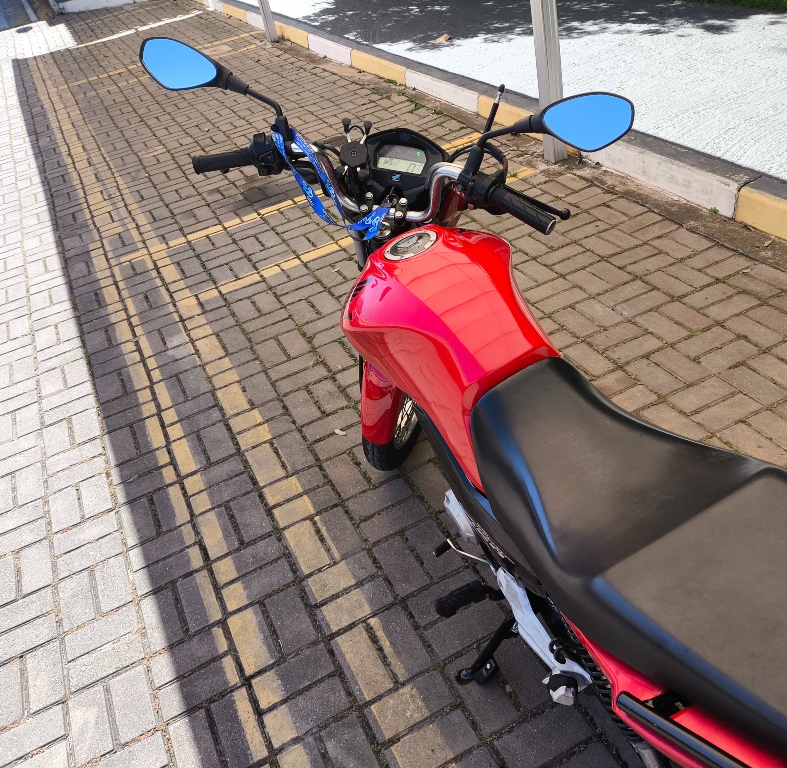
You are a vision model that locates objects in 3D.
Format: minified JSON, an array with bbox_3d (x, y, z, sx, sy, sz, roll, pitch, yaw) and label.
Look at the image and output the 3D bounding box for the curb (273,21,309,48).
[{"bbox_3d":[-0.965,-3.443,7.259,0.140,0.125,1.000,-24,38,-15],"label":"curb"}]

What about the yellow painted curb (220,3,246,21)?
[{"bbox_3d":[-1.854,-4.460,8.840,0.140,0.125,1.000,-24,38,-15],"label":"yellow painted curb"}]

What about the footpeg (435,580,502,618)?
[{"bbox_3d":[0.157,0.449,1.545,0.120,0.042,0.042,-30,40,-9],"label":"footpeg"}]

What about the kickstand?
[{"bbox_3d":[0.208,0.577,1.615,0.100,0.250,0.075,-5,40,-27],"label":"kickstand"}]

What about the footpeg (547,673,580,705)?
[{"bbox_3d":[0.291,0.524,1.264,0.047,0.072,0.047,-24,38,-14],"label":"footpeg"}]

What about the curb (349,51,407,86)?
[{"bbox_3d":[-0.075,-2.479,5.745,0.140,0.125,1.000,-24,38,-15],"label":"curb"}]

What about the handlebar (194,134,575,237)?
[{"bbox_3d":[-0.033,-0.384,1.461,0.730,0.170,0.200,13,40,11],"label":"handlebar"}]

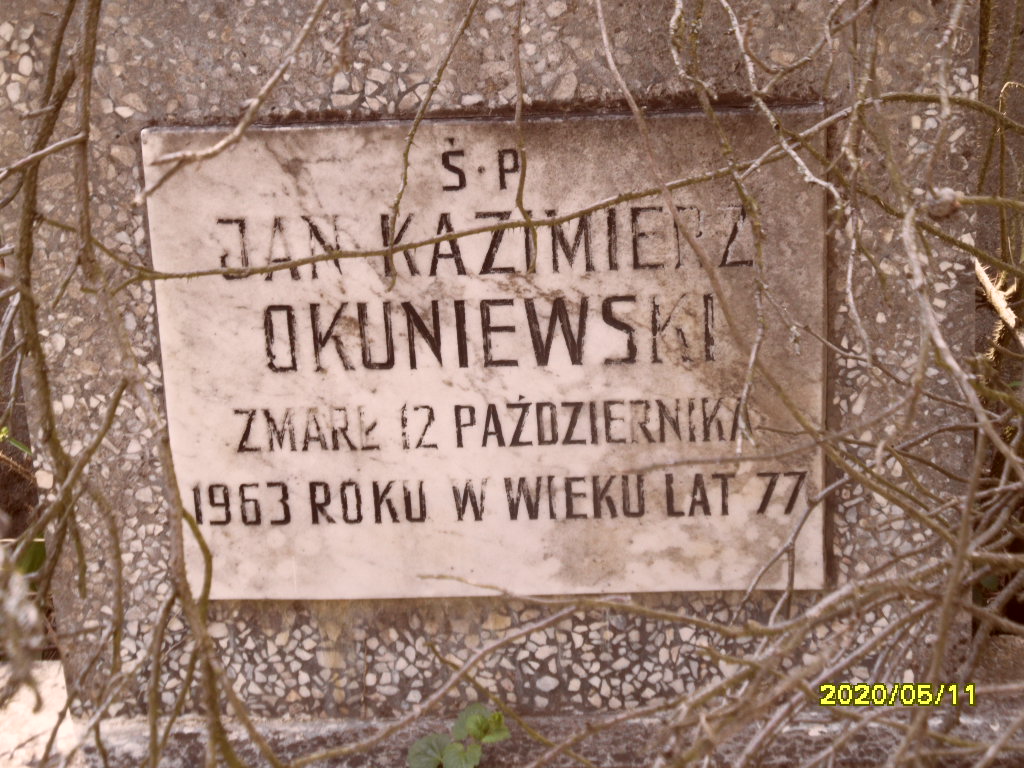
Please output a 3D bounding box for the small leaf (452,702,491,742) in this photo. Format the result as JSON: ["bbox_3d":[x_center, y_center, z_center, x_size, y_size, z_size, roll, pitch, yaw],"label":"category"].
[{"bbox_3d":[-0.028,0.236,2.070,0.027,0.023,0.018,-3,25,-2],"label":"small leaf"}]

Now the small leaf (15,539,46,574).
[{"bbox_3d":[-0.369,0.134,2.280,0.027,0.030,0.017,-3,25,-2],"label":"small leaf"}]

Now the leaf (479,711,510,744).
[{"bbox_3d":[-0.012,0.239,2.060,0.022,0.020,0.016,-3,25,-2],"label":"leaf"}]

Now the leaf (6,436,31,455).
[{"bbox_3d":[-0.373,0.047,2.240,0.020,0.014,0.012,-3,25,-2],"label":"leaf"}]

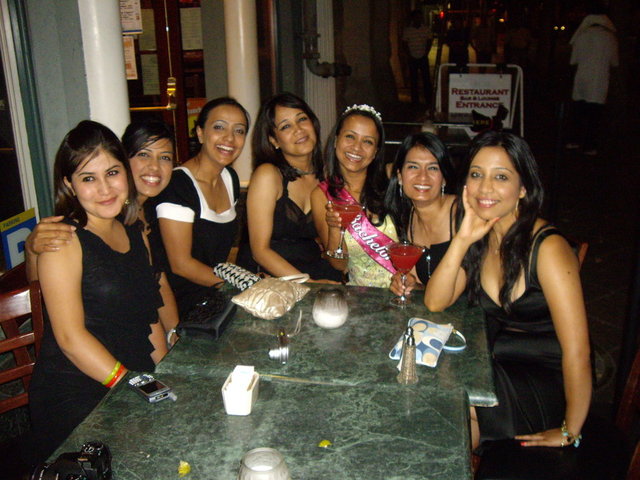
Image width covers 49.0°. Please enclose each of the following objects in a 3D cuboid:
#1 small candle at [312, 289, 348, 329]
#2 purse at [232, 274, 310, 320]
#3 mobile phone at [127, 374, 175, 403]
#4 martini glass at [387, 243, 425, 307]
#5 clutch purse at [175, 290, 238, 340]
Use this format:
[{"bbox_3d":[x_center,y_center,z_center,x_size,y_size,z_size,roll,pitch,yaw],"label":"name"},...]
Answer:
[{"bbox_3d":[0.030,0.179,1.862,0.095,0.090,0.095,1,16,11],"label":"small candle"},{"bbox_3d":[-0.142,0.157,2.010,0.175,0.063,0.210,6,18,27],"label":"purse"},{"bbox_3d":[-0.373,0.327,1.531,0.052,0.021,0.104,-16,21,-40],"label":"mobile phone"},{"bbox_3d":[0.241,0.096,1.979,0.103,0.168,0.103,1,16,11],"label":"martini glass"},{"bbox_3d":[-0.303,0.201,1.930,0.120,0.038,0.265,-1,16,5],"label":"clutch purse"}]

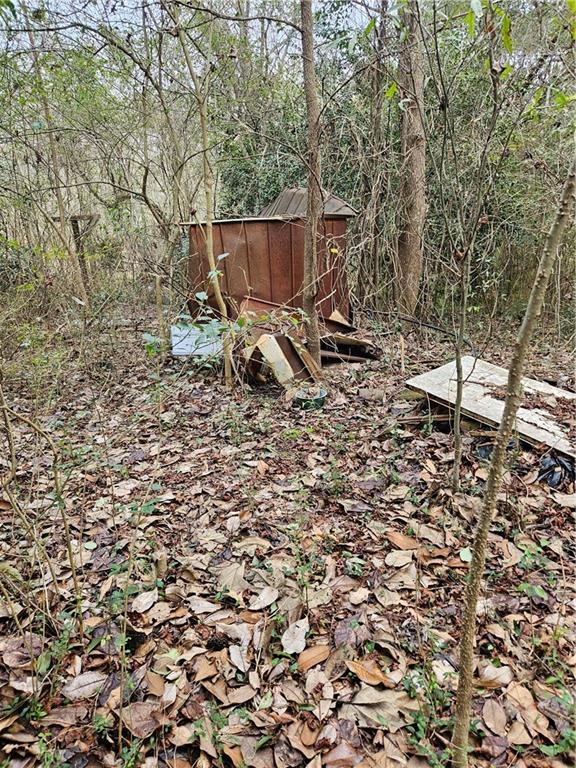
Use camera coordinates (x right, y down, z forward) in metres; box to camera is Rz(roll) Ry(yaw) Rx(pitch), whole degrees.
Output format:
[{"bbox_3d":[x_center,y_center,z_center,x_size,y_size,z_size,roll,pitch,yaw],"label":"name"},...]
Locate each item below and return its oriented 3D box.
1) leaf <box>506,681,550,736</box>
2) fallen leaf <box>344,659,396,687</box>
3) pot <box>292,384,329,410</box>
[{"bbox_3d":[0.736,0.996,1.571,0.076,0.040,0.177,-6,19,-10],"label":"leaf"},{"bbox_3d":[0.264,0.917,1.628,0.176,0.030,0.078,13,30,32],"label":"fallen leaf"},{"bbox_3d":[0.188,0.119,4.177,0.255,0.120,0.255,-2,19,0],"label":"pot"}]

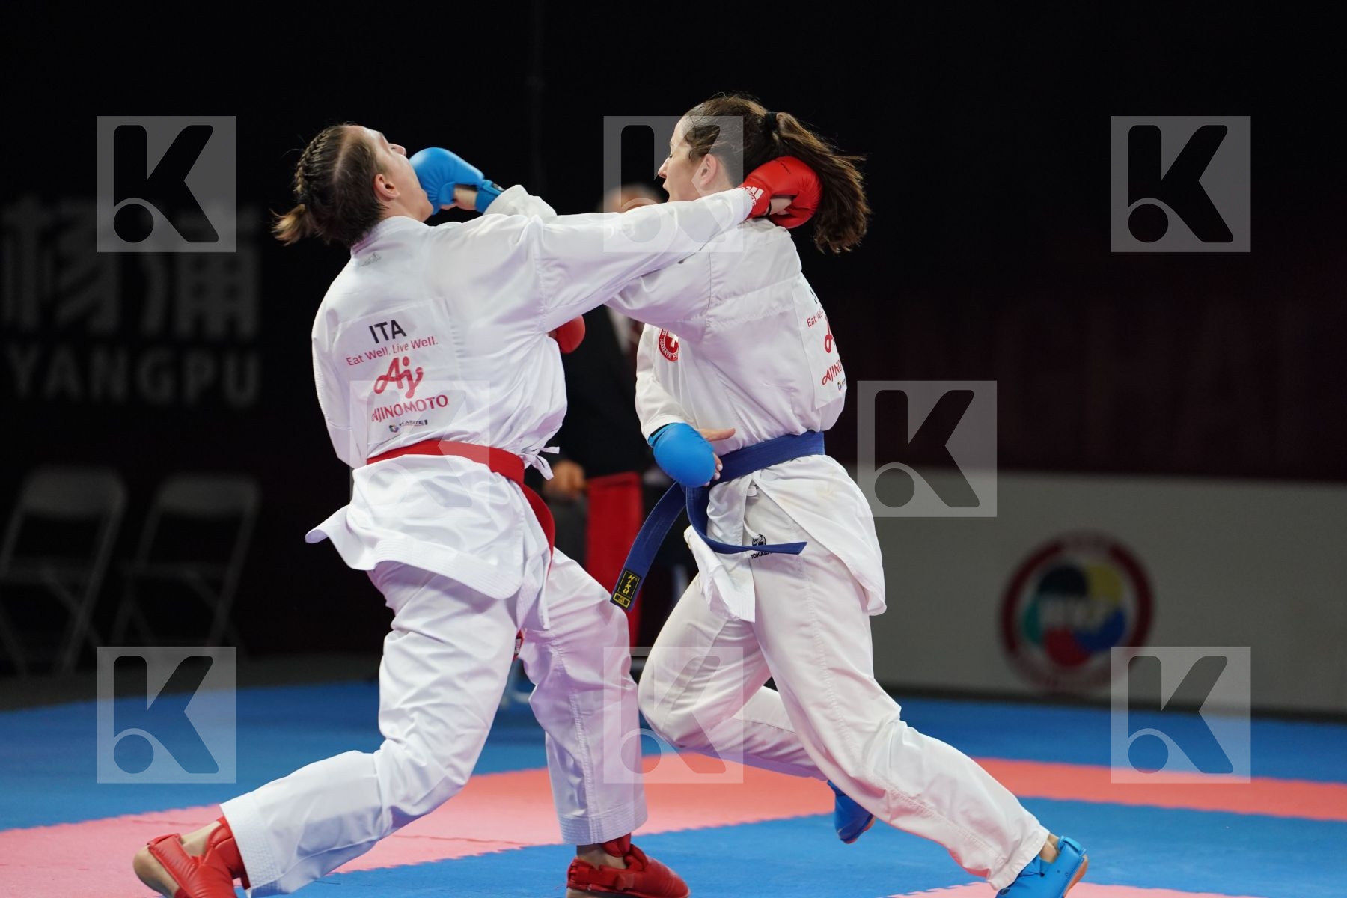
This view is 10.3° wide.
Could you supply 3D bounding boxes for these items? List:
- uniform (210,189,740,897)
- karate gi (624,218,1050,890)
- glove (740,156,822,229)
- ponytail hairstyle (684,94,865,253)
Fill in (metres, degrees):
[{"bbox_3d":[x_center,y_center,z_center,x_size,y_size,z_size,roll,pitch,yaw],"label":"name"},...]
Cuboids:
[{"bbox_3d":[-0.340,0.165,13.330,0.920,1.250,0.580,0,2,-37],"label":"uniform"},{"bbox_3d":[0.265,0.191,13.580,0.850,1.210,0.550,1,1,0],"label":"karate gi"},{"bbox_3d":[0.189,-0.460,13.400,0.150,0.130,0.110,1,1,-6],"label":"glove"},{"bbox_3d":[0.184,-0.499,13.580,0.335,0.285,0.190,1,1,0],"label":"ponytail hairstyle"}]

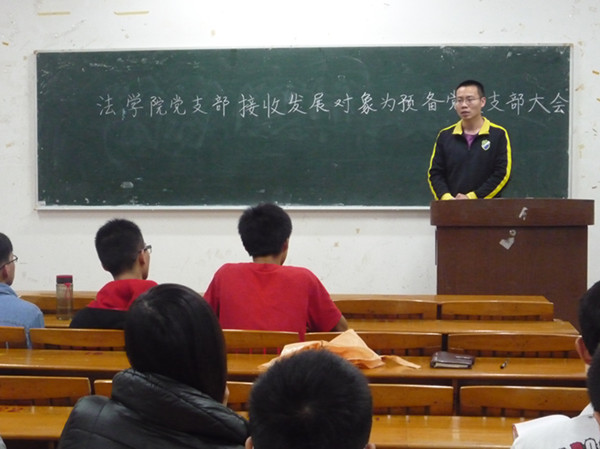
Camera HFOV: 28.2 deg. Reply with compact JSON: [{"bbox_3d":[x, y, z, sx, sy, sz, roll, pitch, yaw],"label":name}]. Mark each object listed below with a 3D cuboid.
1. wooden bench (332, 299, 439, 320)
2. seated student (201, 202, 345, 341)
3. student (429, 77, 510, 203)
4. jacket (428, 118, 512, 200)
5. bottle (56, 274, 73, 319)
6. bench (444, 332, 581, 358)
[{"bbox_3d":[0.368,0.713,5.321,0.480,0.800,0.420,0,3,5],"label":"wooden bench"},{"bbox_3d":[-0.071,0.540,4.570,0.520,1.250,0.720,0,3,7],"label":"seated student"},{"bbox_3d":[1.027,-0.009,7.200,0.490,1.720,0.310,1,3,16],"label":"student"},{"bbox_3d":[1.027,-0.311,7.200,0.480,0.660,0.280,1,3,16],"label":"jacket"},{"bbox_3d":[-0.997,0.309,5.060,0.068,0.188,0.068,0,3,5],"label":"bottle"},{"bbox_3d":[0.775,0.764,4.328,0.480,0.800,0.420,0,3,5],"label":"bench"}]

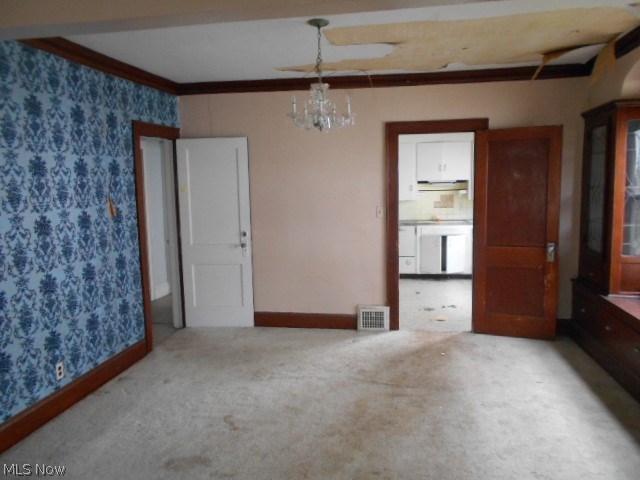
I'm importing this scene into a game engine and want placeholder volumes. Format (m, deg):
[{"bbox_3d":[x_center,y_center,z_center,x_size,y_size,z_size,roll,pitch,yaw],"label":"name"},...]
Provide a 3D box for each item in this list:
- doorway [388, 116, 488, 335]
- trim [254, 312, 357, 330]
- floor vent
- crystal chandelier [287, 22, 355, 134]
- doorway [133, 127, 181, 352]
[{"bbox_3d":[1.169,-0.102,4.884,0.980,2.160,0.100,1,7,11],"label":"doorway"},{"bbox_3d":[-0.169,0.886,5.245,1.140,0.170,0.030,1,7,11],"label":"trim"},{"bbox_3d":[0.563,0.843,5.070,0.345,0.275,0.050,1,7,11],"label":"floor vent"},{"bbox_3d":[0.002,-1.053,3.108,0.430,0.680,0.430,1,7,11],"label":"crystal chandelier"},{"bbox_3d":[-1.581,-0.053,4.843,0.140,2.150,0.970,1,7,11],"label":"doorway"}]

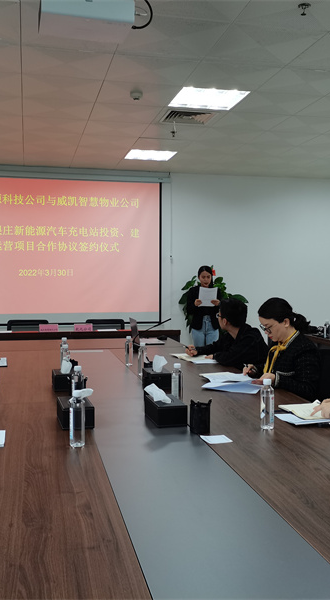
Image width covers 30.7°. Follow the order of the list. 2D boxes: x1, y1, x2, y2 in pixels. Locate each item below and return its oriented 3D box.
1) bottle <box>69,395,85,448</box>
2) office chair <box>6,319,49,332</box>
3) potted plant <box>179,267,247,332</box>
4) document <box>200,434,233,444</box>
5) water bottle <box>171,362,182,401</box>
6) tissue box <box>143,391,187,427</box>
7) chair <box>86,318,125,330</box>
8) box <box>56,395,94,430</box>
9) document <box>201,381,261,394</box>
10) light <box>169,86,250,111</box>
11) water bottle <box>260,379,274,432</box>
[{"bbox_3d":[-0.334,0.452,2.300,0.058,0.213,0.058,0,3,-13],"label":"bottle"},{"bbox_3d":[-1.485,0.662,6.546,0.580,0.870,0.580,0,2,-13],"label":"office chair"},{"bbox_3d":[0.675,0.284,8.202,0.950,1.500,0.880,0,2,-13],"label":"potted plant"},{"bbox_3d":[0.202,0.535,2.312,0.094,0.004,0.107,0,3,-13],"label":"document"},{"bbox_3d":[0.064,0.422,3.030,0.058,0.213,0.058,0,3,-13],"label":"water bottle"},{"bbox_3d":[-0.001,0.475,2.612,0.123,0.094,0.245,0,3,-13],"label":"tissue box"},{"bbox_3d":[-0.664,0.695,7.014,0.580,0.900,0.600,0,3,-13],"label":"chair"},{"bbox_3d":[-0.395,0.498,2.656,0.131,0.090,0.262,0,3,-13],"label":"box"},{"bbox_3d":[0.365,0.472,3.266,0.285,0.035,0.205,2,3,28],"label":"document"},{"bbox_3d":[0.355,-1.667,4.941,0.580,0.070,0.580,0,3,-13],"label":"light"},{"bbox_3d":[0.441,0.444,2.573,0.058,0.213,0.058,0,3,-13],"label":"water bottle"}]

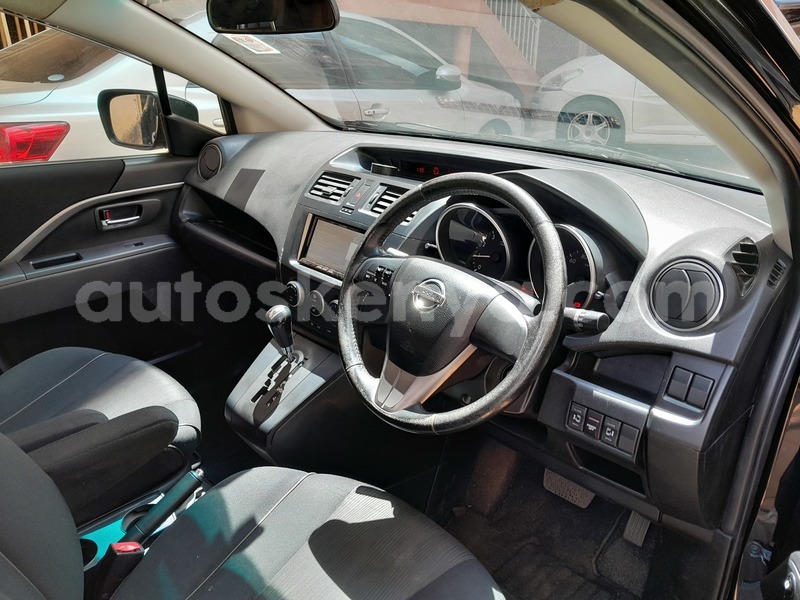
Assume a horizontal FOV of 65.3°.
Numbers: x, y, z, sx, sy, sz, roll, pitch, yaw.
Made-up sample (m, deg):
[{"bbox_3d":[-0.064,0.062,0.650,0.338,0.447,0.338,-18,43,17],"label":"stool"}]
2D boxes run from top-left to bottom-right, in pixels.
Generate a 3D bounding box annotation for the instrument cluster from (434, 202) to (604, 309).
[{"bbox_3d":[0.186,-0.083,1.013,0.295,0.135,0.085,22,13,38],"label":"instrument cluster"}]

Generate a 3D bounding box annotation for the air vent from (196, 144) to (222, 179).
[{"bbox_3d":[-0.496,-0.361,1.651,0.097,0.097,0.033,18,11,33],"label":"air vent"}]

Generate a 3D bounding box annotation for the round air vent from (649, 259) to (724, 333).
[{"bbox_3d":[0.418,-0.008,0.895,0.045,0.100,0.100,-11,25,-40],"label":"round air vent"}]

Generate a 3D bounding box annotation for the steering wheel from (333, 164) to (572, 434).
[{"bbox_3d":[0.064,0.001,0.894,0.375,0.375,0.100,22,1,38],"label":"steering wheel"}]

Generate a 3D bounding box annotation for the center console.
[{"bbox_3d":[-0.167,0.010,1.217,0.370,0.490,0.410,22,33,38],"label":"center console"}]

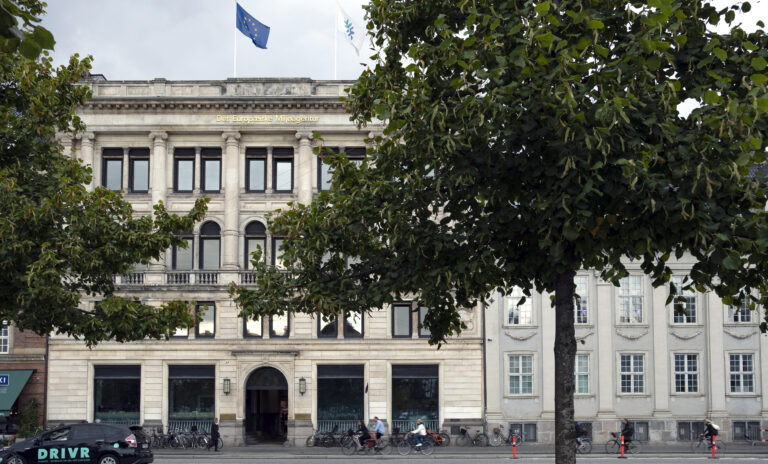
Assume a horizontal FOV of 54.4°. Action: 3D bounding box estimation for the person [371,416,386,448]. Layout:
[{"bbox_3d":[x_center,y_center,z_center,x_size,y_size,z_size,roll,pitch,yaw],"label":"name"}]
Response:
[{"bbox_3d":[-0.288,10.160,37.700,0.820,1.630,0.500,0,-3,0],"label":"person"}]

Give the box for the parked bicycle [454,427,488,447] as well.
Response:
[{"bbox_3d":[4.884,11.285,41.200,1.780,1.100,0.580,0,-10,0],"label":"parked bicycle"}]

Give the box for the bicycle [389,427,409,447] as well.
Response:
[{"bbox_3d":[0.851,11.230,41.000,1.600,1.080,0.580,-2,-11,11],"label":"bicycle"}]

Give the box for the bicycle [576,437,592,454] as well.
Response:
[{"bbox_3d":[9.645,10.715,37.700,1.760,1.050,0.580,0,-3,0],"label":"bicycle"}]

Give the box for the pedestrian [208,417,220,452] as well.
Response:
[{"bbox_3d":[-8.968,10.740,39.500,0.550,1.750,0.520,-2,-11,11],"label":"pedestrian"}]

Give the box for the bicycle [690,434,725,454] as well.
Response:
[{"bbox_3d":[16.386,10.715,37.700,1.750,1.050,0.580,0,-3,0],"label":"bicycle"}]

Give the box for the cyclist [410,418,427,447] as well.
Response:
[{"bbox_3d":[1.742,10.124,37.700,0.820,1.440,0.500,0,-3,0],"label":"cyclist"}]

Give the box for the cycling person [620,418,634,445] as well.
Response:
[{"bbox_3d":[12.491,10.327,38.300,0.750,1.450,0.500,-1,-11,3],"label":"cycling person"}]

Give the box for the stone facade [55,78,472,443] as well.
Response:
[{"bbox_3d":[-6.747,1.936,50.243,25.000,21.500,14.000,0,-3,0],"label":"stone facade"}]

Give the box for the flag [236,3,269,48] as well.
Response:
[{"bbox_3d":[-8.014,-12.585,45.500,1.950,2.800,0.550,0,-3,0],"label":"flag"}]

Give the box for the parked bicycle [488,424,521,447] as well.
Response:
[{"bbox_3d":[6.677,11.257,41.200,1.760,1.120,0.580,0,-10,0],"label":"parked bicycle"}]

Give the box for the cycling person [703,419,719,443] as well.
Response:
[{"bbox_3d":[16.462,10.150,37.700,0.880,1.420,0.500,0,-3,0],"label":"cycling person"}]

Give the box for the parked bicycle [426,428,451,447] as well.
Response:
[{"bbox_3d":[2.925,11.340,41.200,1.650,1.050,0.580,-3,-11,16],"label":"parked bicycle"}]

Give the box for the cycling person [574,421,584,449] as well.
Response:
[{"bbox_3d":[9.771,10.124,37.700,0.850,1.550,0.500,0,-3,0],"label":"cycling person"}]

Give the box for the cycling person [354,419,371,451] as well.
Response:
[{"bbox_3d":[-1.088,10.403,38.300,0.820,1.560,0.500,0,-10,0],"label":"cycling person"}]

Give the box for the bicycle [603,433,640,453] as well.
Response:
[{"bbox_3d":[12.302,10.850,38.300,1.780,1.100,0.580,-1,-11,3],"label":"bicycle"}]

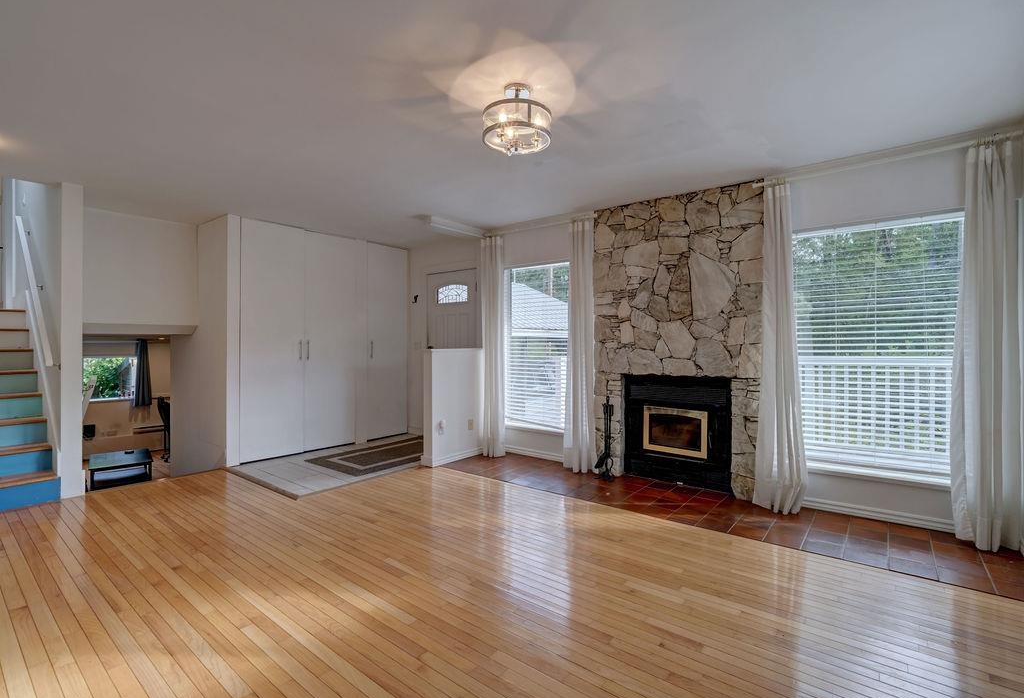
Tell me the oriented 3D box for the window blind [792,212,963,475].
[{"bbox_3d":[2.472,-0.023,3.273,1.030,1.663,0.060,0,0,38],"label":"window blind"}]

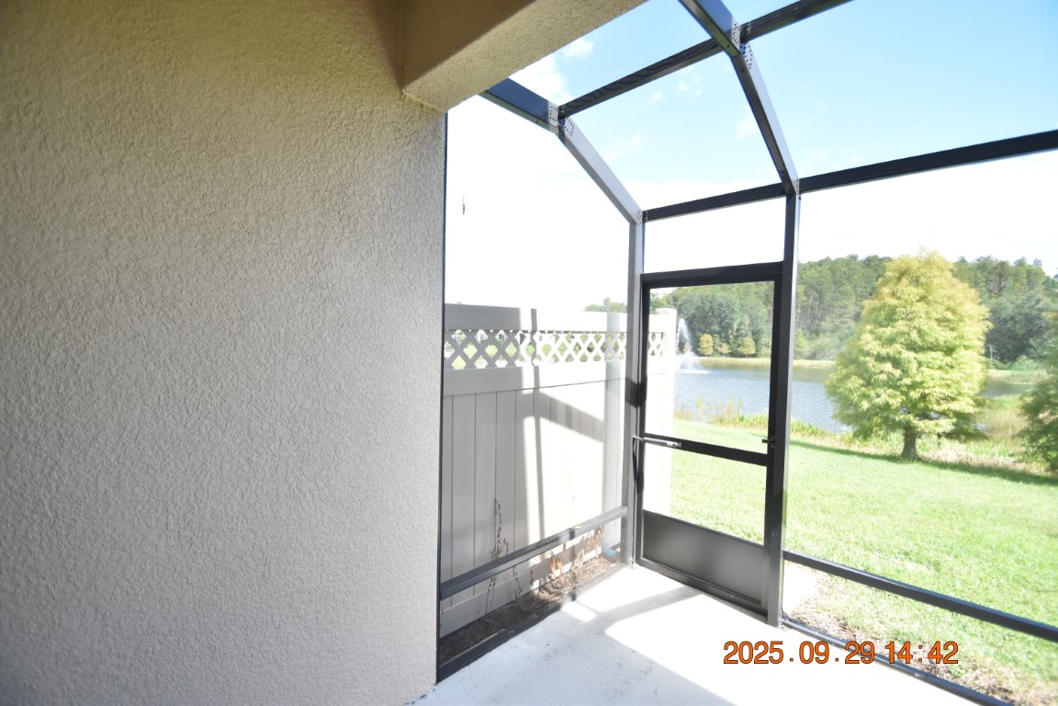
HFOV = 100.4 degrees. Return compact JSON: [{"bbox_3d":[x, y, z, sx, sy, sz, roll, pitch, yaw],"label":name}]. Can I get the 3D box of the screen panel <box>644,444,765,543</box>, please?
[{"bbox_3d":[1.117,0.900,2.896,0.808,0.488,0.030,2,2,44],"label":"screen panel"}]

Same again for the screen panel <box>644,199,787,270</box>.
[{"bbox_3d":[1.157,-0.733,2.859,0.906,0.379,0.030,2,2,44],"label":"screen panel"}]

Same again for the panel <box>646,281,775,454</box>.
[{"bbox_3d":[1.139,0.076,2.876,0.810,1.036,0.030,2,2,44],"label":"panel"}]

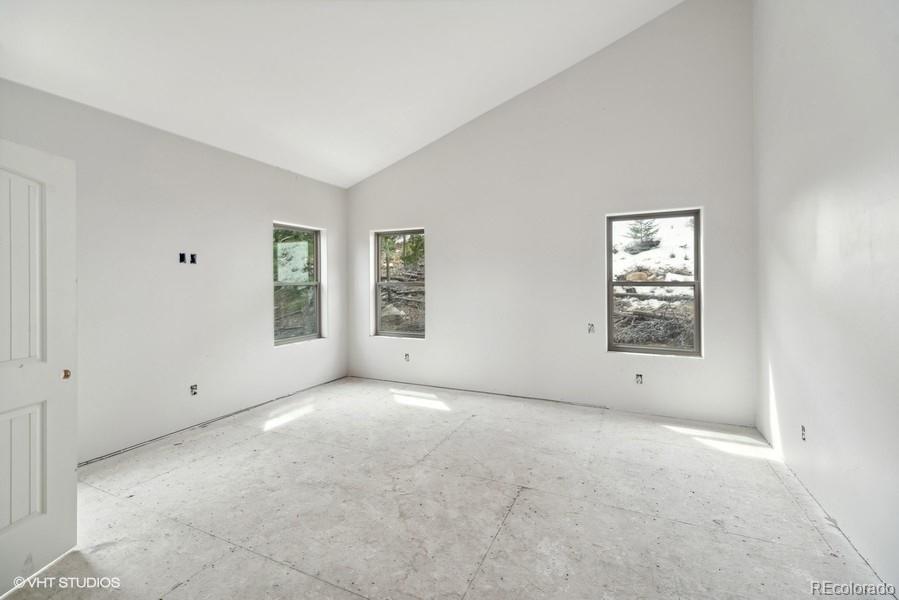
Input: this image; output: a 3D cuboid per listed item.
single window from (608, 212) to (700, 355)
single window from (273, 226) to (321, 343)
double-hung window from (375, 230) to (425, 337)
[{"bbox_3d":[2.219,-0.173,4.100,0.904,1.512,0.100,0,1,26],"label":"single window"},{"bbox_3d":[-2.056,-0.202,4.983,0.100,1.513,0.905,0,1,26],"label":"single window"},{"bbox_3d":[-0.710,-0.238,5.480,0.900,1.500,0.100,1,2,25],"label":"double-hung window"}]

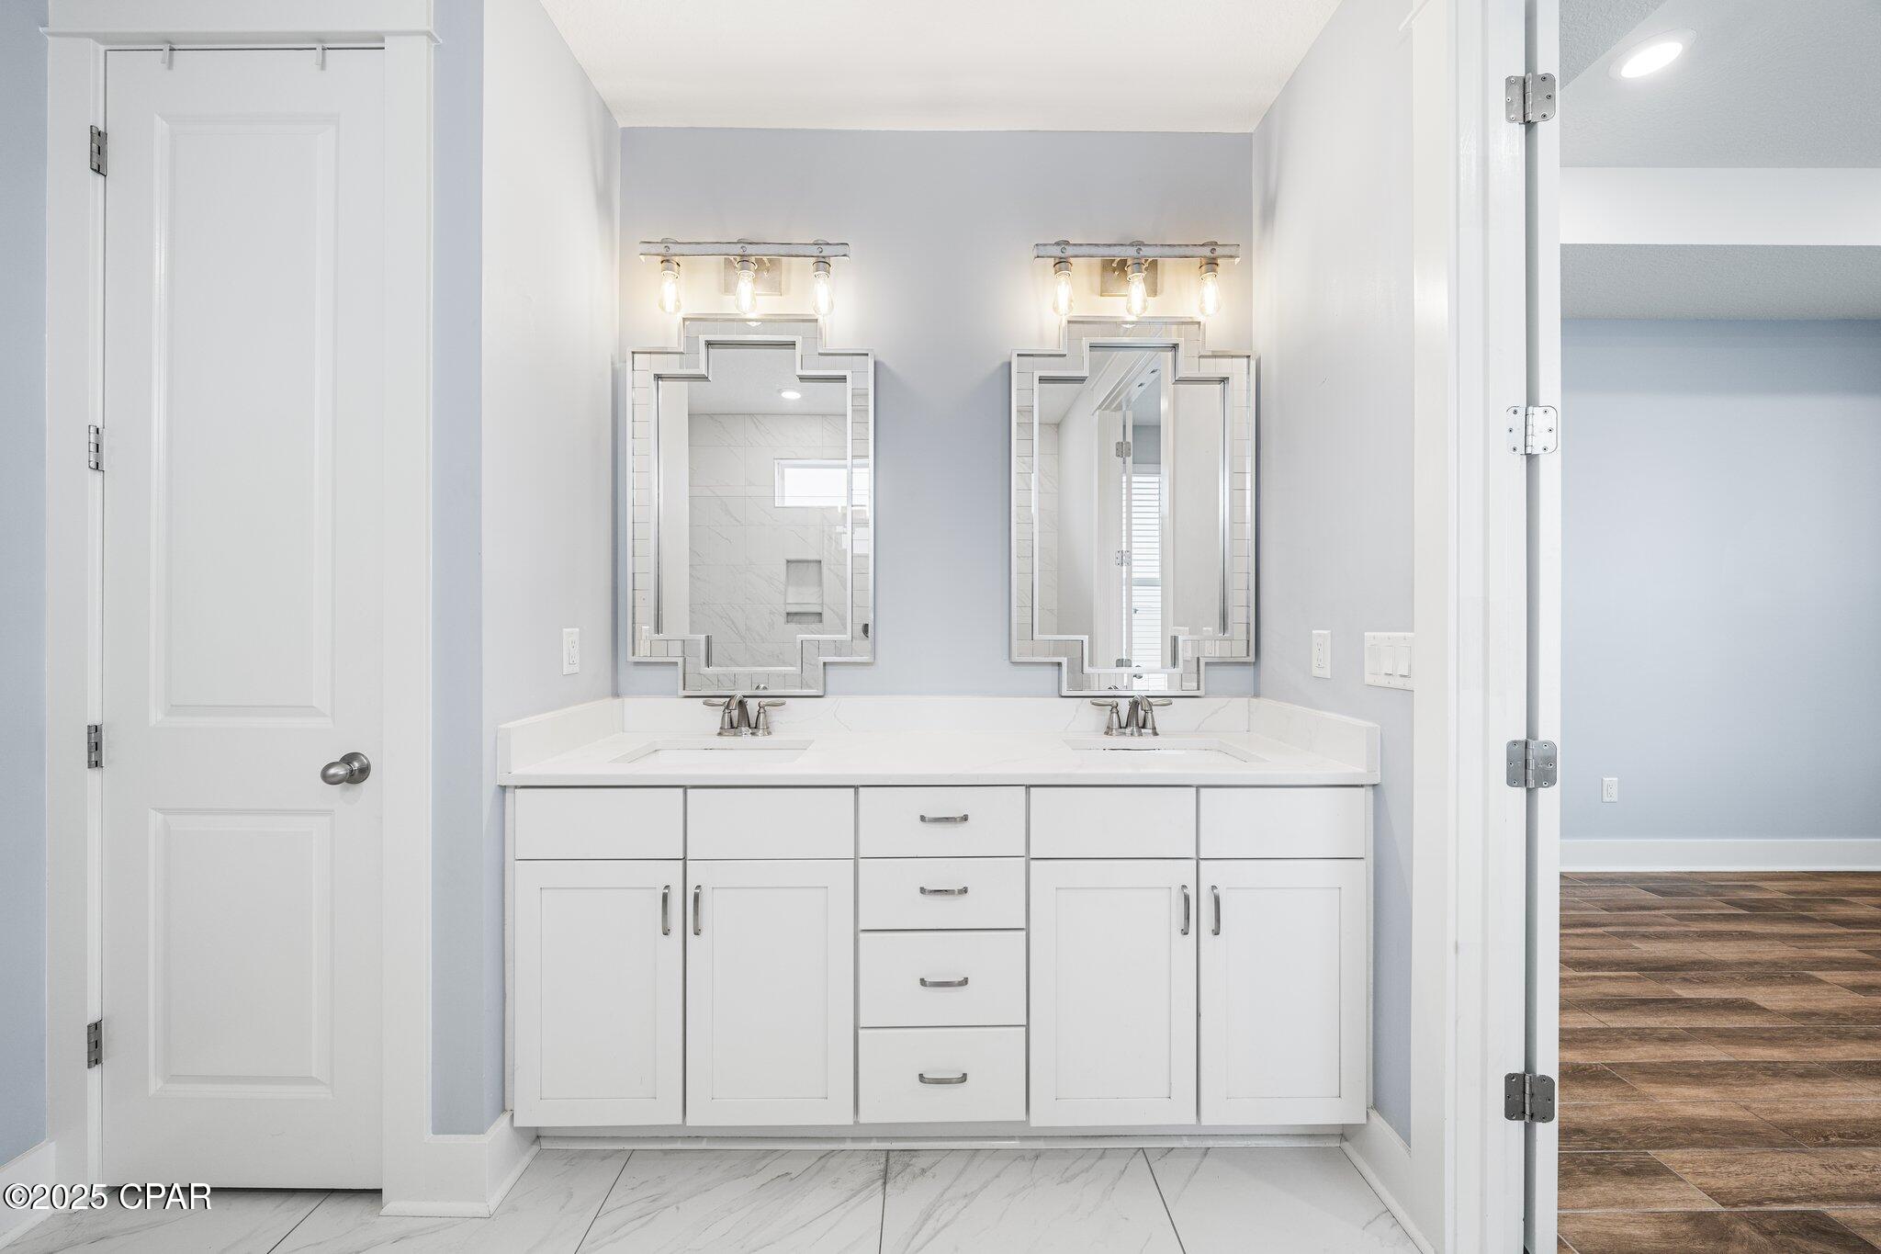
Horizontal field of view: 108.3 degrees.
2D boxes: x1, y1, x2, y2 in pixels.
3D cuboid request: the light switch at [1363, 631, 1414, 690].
[{"bbox_3d":[0.950,0.071,1.447,0.011,0.118,0.162,0,0,0],"label":"light switch"}]

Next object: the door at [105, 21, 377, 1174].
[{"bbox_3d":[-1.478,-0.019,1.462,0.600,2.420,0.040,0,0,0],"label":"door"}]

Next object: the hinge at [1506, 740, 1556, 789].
[{"bbox_3d":[1.097,0.255,1.262,0.093,0.089,0.015,0,0,0],"label":"hinge"}]

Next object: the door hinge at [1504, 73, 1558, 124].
[{"bbox_3d":[1.096,-0.981,1.262,0.093,0.089,0.015,0,0,0],"label":"door hinge"}]

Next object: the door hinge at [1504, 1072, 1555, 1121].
[{"bbox_3d":[1.095,0.874,1.262,0.093,0.089,0.015,0,0,0],"label":"door hinge"}]

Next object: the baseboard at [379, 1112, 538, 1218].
[{"bbox_3d":[-1.040,1.142,1.485,0.228,0.136,0.180,0,0,0],"label":"baseboard"}]

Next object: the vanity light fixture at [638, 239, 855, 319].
[{"bbox_3d":[-0.550,-0.985,1.970,0.590,0.216,0.125,0,0,0],"label":"vanity light fixture"}]

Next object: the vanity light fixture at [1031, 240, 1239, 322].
[{"bbox_3d":[0.555,-0.983,1.970,0.590,0.216,0.125,0,0,0],"label":"vanity light fixture"}]

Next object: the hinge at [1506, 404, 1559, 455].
[{"bbox_3d":[1.098,-0.365,1.262,0.093,0.089,0.015,0,0,0],"label":"hinge"}]

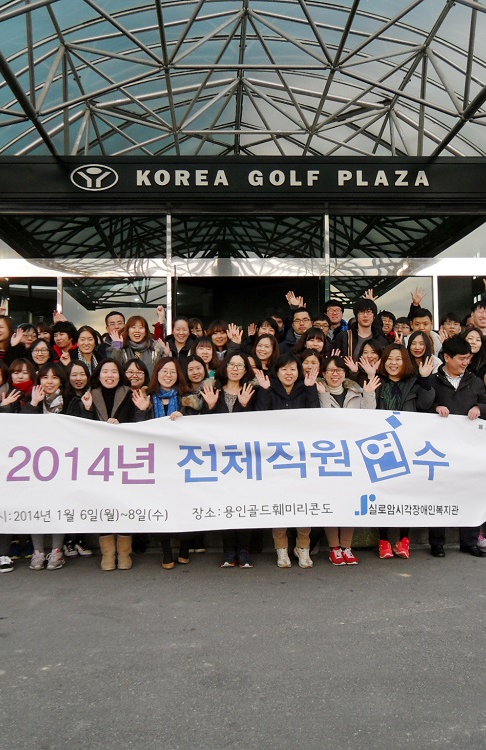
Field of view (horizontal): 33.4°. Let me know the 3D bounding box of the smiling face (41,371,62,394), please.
[{"bbox_3d":[-1.444,0.057,6.100,0.150,0.185,0.130,0,-3,-12],"label":"smiling face"}]

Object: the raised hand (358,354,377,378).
[{"bbox_3d":[1.039,-0.066,6.700,0.160,0.190,0.080,-8,-3,12],"label":"raised hand"}]

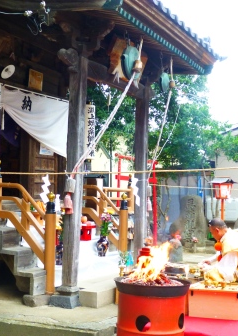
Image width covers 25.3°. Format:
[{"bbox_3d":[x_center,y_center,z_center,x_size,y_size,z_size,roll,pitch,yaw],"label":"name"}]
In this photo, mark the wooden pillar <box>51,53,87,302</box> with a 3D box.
[{"bbox_3d":[-0.606,0.091,6.623,0.292,3.158,0.311,-1,-3,26],"label":"wooden pillar"}]

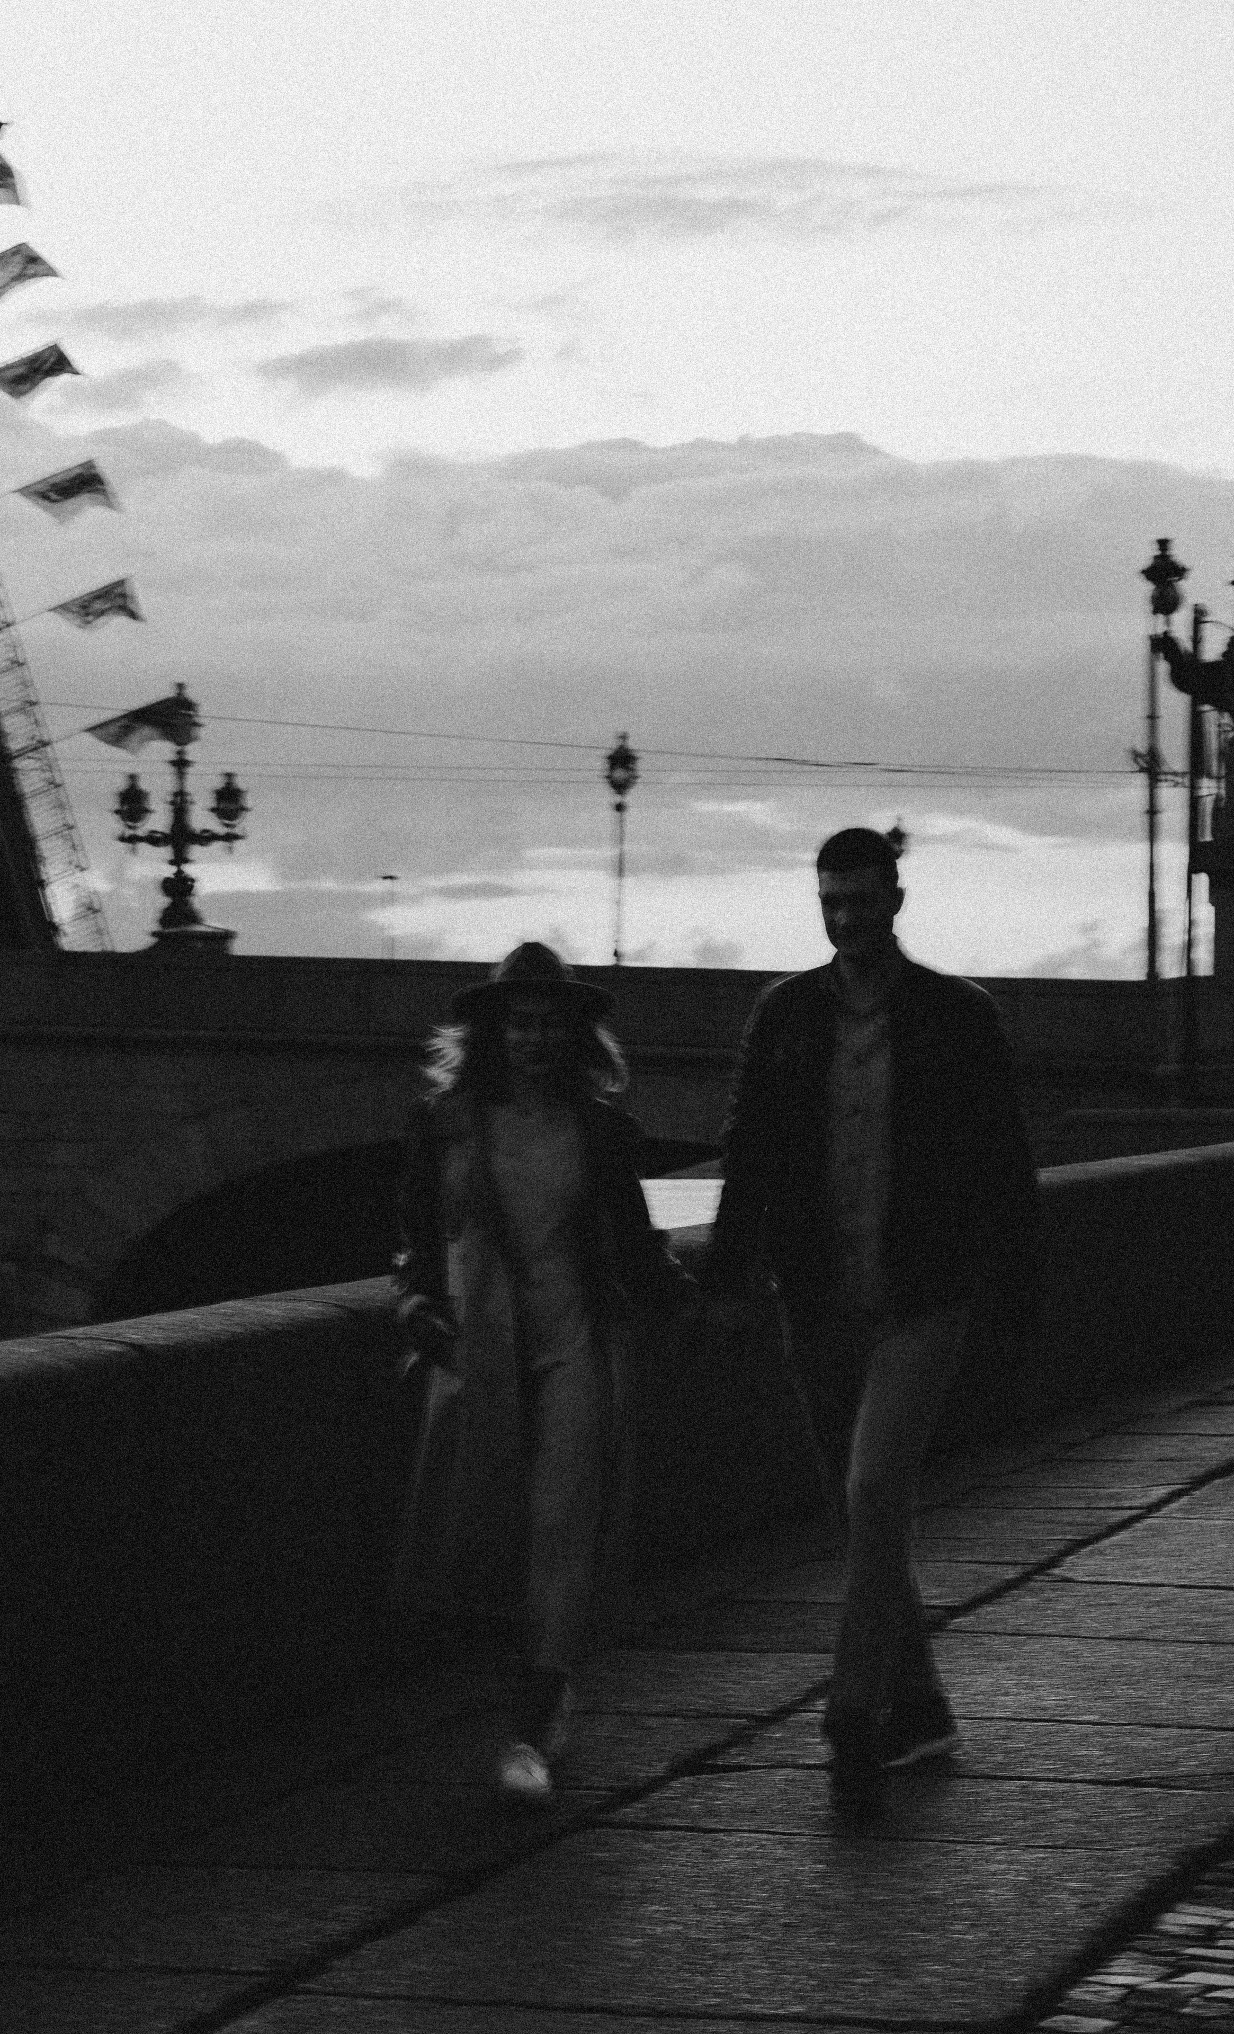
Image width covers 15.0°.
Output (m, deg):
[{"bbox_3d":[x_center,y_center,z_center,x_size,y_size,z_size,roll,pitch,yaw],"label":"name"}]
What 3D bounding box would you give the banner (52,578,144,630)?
[{"bbox_3d":[-10.095,-8.036,91.200,1.930,1.000,0.400,0,-2,24],"label":"banner"}]

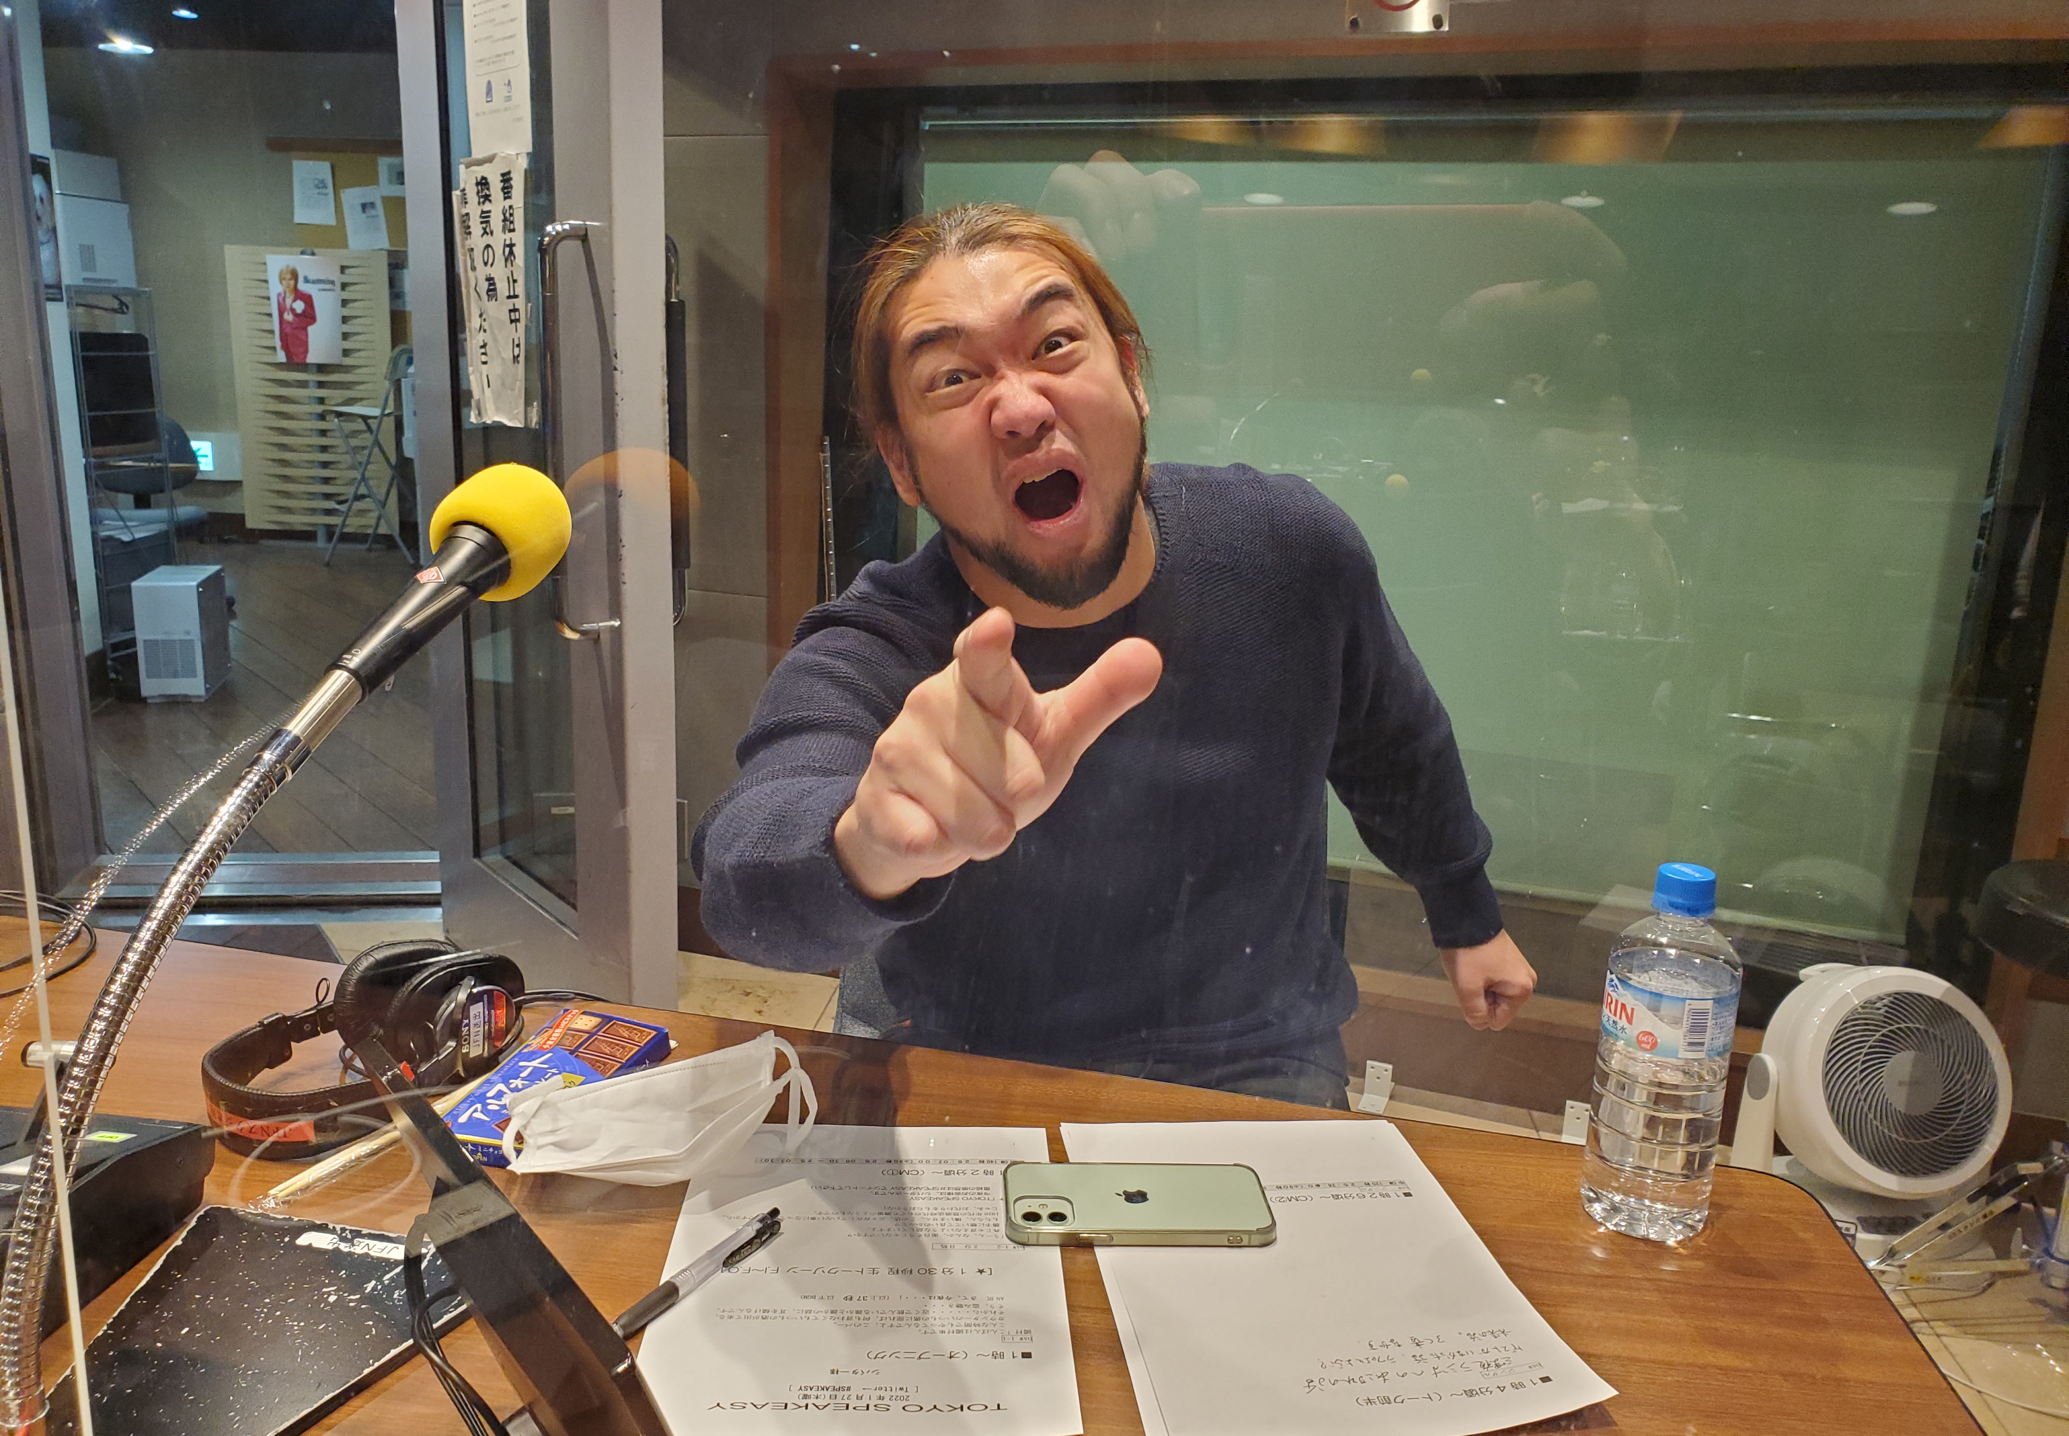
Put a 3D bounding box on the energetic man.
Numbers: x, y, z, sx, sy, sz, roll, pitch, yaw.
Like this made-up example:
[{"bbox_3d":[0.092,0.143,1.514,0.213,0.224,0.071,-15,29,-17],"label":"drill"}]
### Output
[{"bbox_3d":[0.101,0.316,1.097,0.685,1.296,0.830,1,14,-4],"label":"energetic man"}]

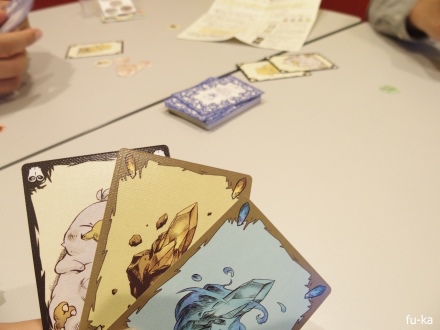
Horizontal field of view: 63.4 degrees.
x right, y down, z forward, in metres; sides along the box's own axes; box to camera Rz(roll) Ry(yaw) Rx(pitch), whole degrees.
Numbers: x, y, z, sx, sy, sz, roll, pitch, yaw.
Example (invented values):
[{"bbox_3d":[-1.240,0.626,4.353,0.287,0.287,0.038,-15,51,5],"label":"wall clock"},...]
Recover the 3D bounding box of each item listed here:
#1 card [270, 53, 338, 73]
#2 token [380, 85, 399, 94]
[{"bbox_3d":[0.119,-0.151,0.522,0.088,0.001,0.063,-9,38,-11],"label":"card"},{"bbox_3d":[0.213,-0.096,0.447,0.023,0.002,0.023,0,37,0],"label":"token"}]

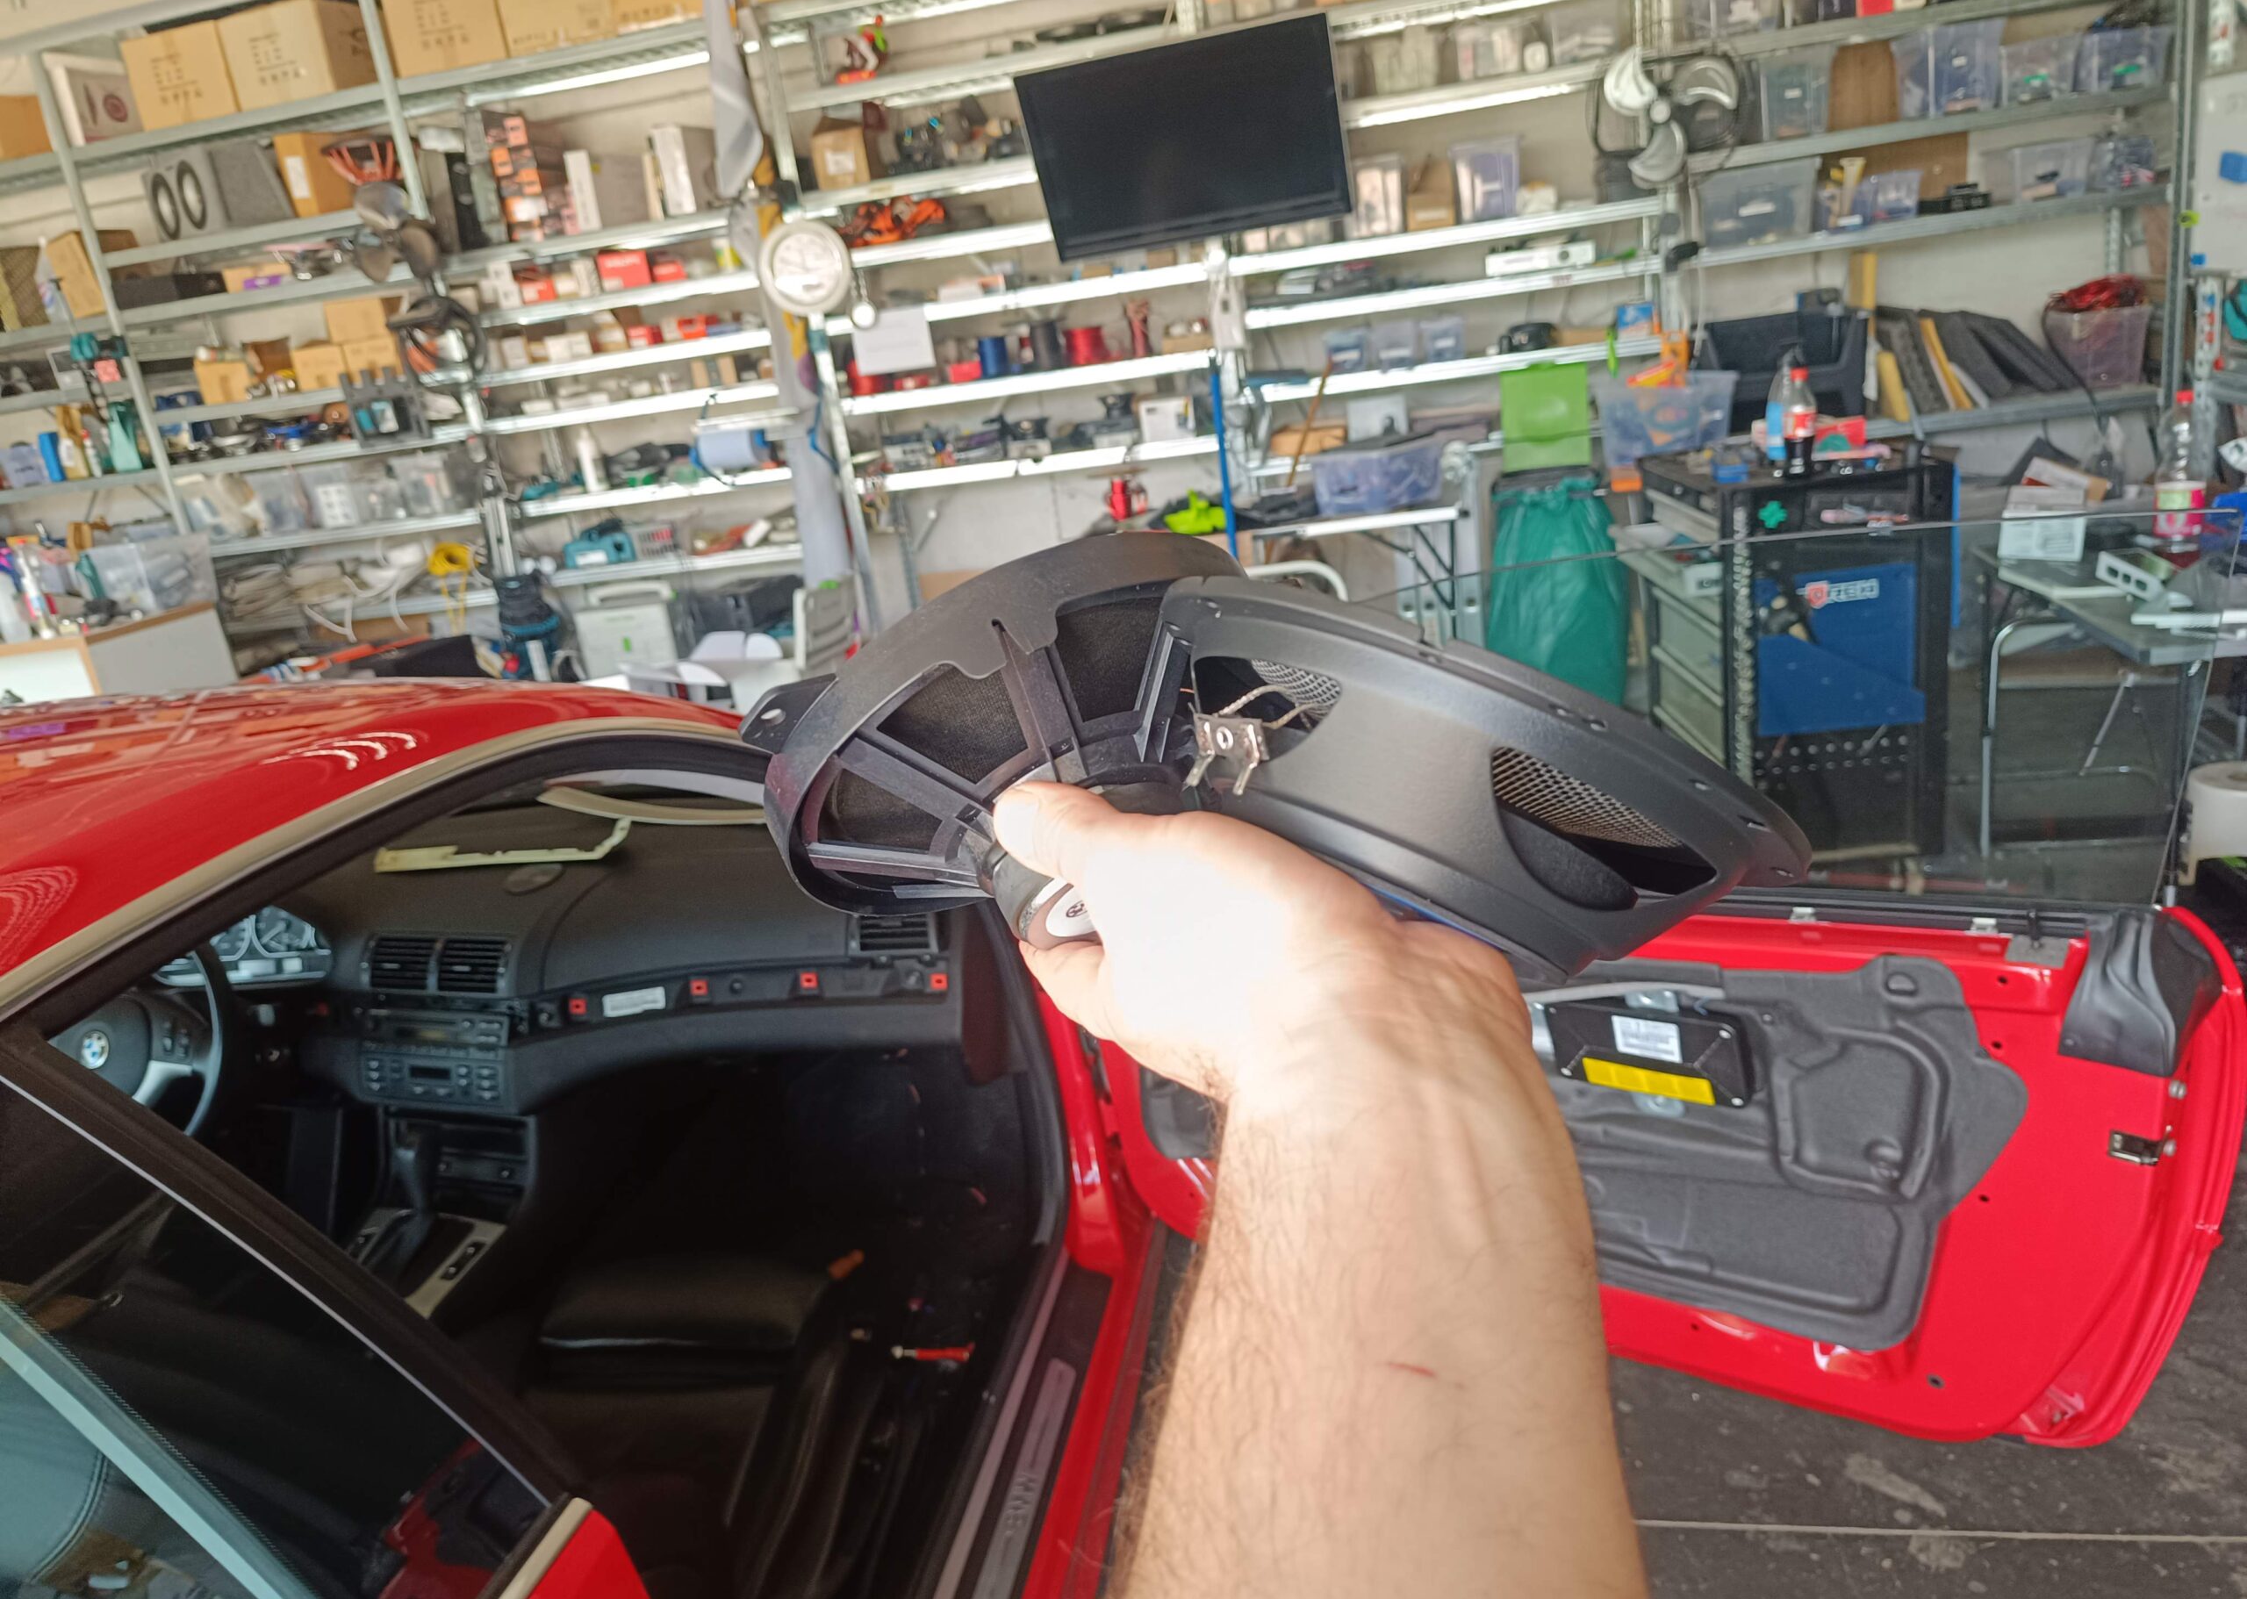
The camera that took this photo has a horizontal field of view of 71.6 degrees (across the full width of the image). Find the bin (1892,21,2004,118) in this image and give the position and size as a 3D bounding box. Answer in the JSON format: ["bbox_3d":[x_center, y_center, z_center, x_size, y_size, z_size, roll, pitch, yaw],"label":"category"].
[{"bbox_3d":[2.326,-2.036,4.398,0.184,0.226,0.380,-4,17,15],"label":"bin"}]

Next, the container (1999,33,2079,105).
[{"bbox_3d":[2.317,-1.862,4.011,0.176,0.129,0.260,-4,18,13],"label":"container"}]

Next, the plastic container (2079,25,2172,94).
[{"bbox_3d":[2.518,-1.871,3.968,0.171,0.129,0.260,-4,18,13],"label":"plastic container"}]

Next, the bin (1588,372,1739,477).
[{"bbox_3d":[1.395,-0.975,4.013,0.360,0.200,0.260,-2,18,19],"label":"bin"}]

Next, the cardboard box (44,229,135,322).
[{"bbox_3d":[-3.849,-1.963,5.878,0.270,0.296,0.200,5,21,39],"label":"cardboard box"}]

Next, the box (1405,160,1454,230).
[{"bbox_3d":[0.849,-1.669,4.309,0.125,0.176,0.150,-4,18,13],"label":"box"}]

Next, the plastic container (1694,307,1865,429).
[{"bbox_3d":[1.975,-1.304,4.736,0.446,0.315,0.340,-4,17,15],"label":"plastic container"}]

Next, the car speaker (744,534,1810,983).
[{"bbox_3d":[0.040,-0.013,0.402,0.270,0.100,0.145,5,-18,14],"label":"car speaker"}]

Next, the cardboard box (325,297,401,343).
[{"bbox_3d":[-2.411,-1.542,4.995,0.208,0.122,0.140,-4,18,13],"label":"cardboard box"}]

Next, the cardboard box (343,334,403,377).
[{"bbox_3d":[-2.659,-1.579,5.635,0.206,0.150,0.150,-4,17,15],"label":"cardboard box"}]

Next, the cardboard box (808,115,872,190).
[{"bbox_3d":[-0.883,-2.070,5.033,0.174,0.197,0.140,-4,17,15],"label":"cardboard box"}]

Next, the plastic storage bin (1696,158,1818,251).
[{"bbox_3d":[1.846,-1.735,4.569,0.303,0.203,0.280,-4,17,15],"label":"plastic storage bin"}]

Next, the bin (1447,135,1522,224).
[{"bbox_3d":[1.096,-1.861,4.706,0.199,0.215,0.280,-4,17,15],"label":"bin"}]

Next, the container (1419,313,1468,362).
[{"bbox_3d":[0.996,-1.432,4.824,0.132,0.124,0.190,-4,17,15],"label":"container"}]

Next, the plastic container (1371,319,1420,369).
[{"bbox_3d":[0.785,-1.305,4.463,0.132,0.116,0.180,-4,18,13],"label":"plastic container"}]

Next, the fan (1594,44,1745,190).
[{"bbox_3d":[1.450,-1.813,4.130,0.365,0.370,0.200,-4,17,15],"label":"fan"}]

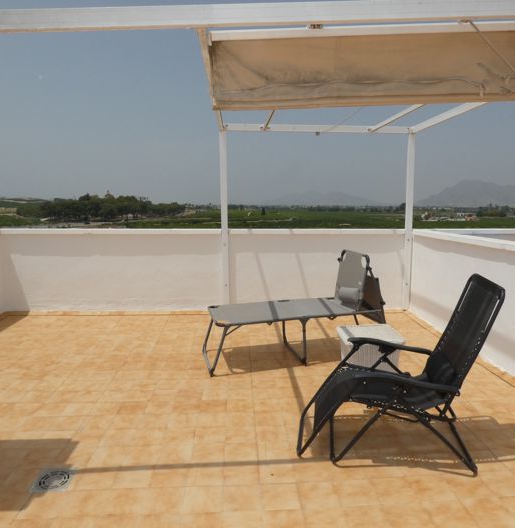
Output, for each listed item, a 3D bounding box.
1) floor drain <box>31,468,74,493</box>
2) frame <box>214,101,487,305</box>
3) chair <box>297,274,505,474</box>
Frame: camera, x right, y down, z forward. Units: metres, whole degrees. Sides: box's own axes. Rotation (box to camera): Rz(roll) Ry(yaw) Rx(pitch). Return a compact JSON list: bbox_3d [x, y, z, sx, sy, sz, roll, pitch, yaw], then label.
[{"bbox_3d":[-1.132,1.205,2.270,0.202,0.012,0.202,0,8,-3],"label":"floor drain"},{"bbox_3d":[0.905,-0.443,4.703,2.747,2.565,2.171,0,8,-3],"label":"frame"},{"bbox_3d":[0.845,0.614,2.580,1.131,1.081,0.646,1,8,7],"label":"chair"}]

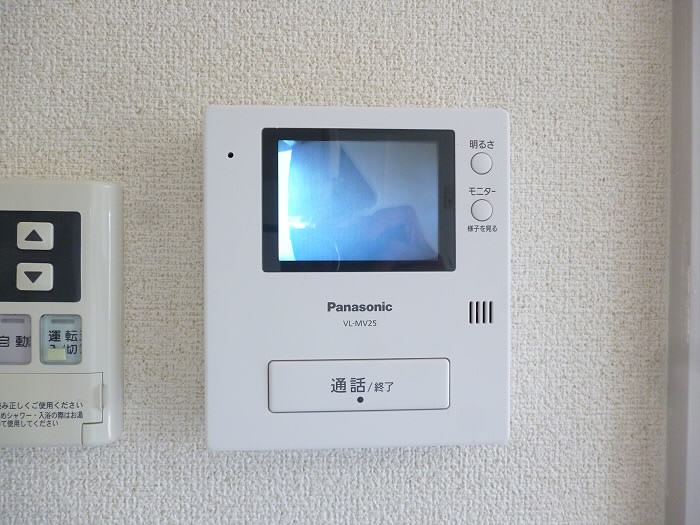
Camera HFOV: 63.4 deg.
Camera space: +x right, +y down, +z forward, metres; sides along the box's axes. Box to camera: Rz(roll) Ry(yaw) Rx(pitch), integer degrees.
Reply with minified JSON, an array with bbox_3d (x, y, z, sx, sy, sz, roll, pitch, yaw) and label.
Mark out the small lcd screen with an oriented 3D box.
[{"bbox_3d":[0.003,-0.022,0.199,0.068,0.050,0.004,0,1,-3],"label":"small lcd screen"}]

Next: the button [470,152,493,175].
[{"bbox_3d":[0.047,-0.035,0.200,0.008,0.008,0.003,0,1,-3],"label":"button"}]

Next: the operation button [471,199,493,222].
[{"bbox_3d":[0.047,-0.018,0.201,0.008,0.008,0.003,0,1,-3],"label":"operation button"}]

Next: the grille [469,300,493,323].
[{"bbox_3d":[0.046,0.018,0.201,0.008,0.008,0.002,0,1,-3],"label":"grille"}]

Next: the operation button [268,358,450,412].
[{"bbox_3d":[0.003,0.043,0.199,0.064,0.018,0.004,0,1,-3],"label":"operation button"}]

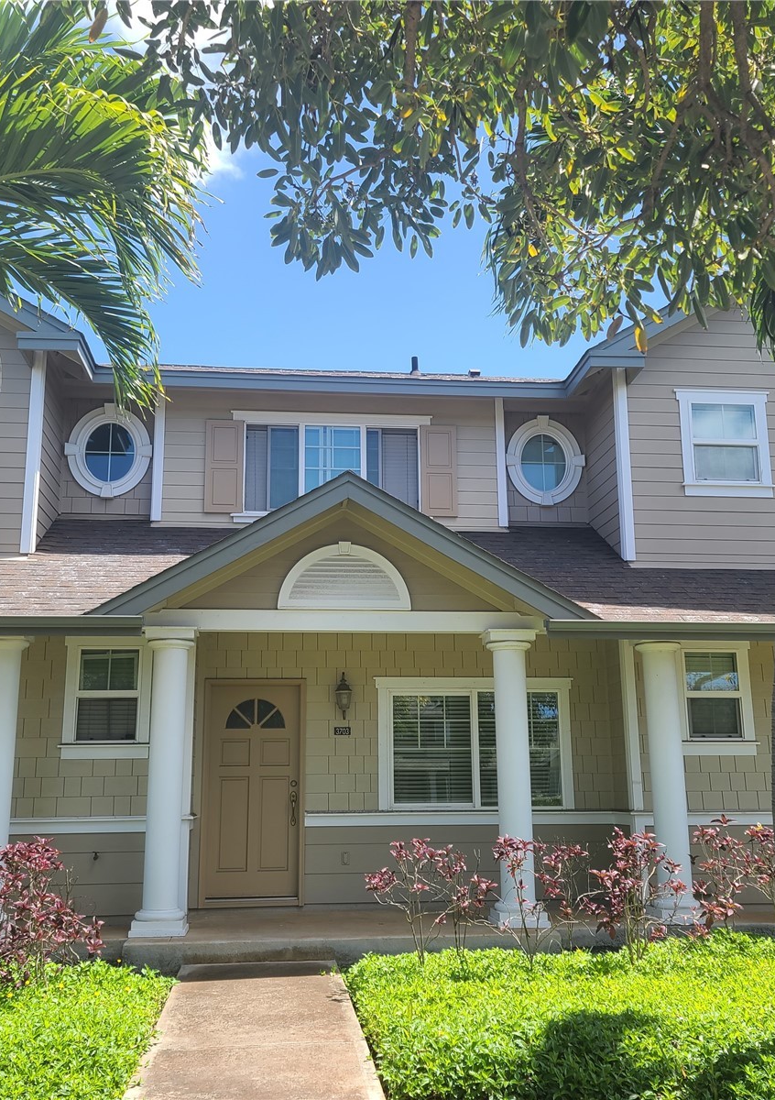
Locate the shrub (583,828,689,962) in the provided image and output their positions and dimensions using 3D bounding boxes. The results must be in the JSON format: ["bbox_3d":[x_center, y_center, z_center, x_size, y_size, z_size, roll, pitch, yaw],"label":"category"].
[{"bbox_3d":[1.893,2.611,8.037,0.720,0.970,0.650,1,-12,-6],"label":"shrub"}]

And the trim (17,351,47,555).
[{"bbox_3d":[-3.464,-0.983,10.403,0.108,2.100,0.110,1,-12,-6],"label":"trim"}]

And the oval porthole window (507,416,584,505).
[{"bbox_3d":[1.828,-1.026,12.159,0.930,1.070,0.100,1,-12,-6],"label":"oval porthole window"}]

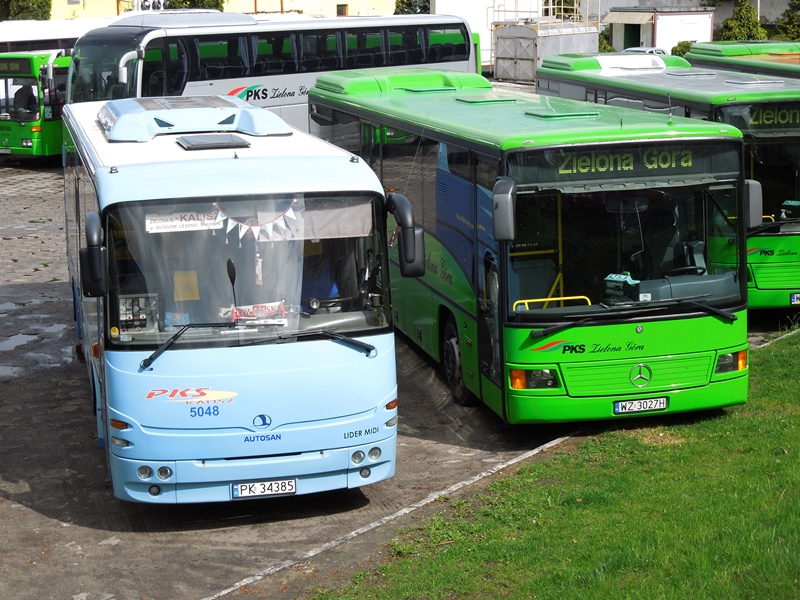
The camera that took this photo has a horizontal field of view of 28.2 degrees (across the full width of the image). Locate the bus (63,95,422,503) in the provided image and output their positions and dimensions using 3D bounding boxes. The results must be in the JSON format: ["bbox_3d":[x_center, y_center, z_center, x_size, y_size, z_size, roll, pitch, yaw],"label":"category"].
[{"bbox_3d":[-2.331,-0.522,17.893,2.780,3.280,9.700,-4,11,-13],"label":"bus"}]

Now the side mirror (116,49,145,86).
[{"bbox_3d":[-5.736,-4.987,34.204,0.350,0.800,0.600,7,14,39],"label":"side mirror"}]

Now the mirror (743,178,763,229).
[{"bbox_3d":[3.493,-0.945,15.780,0.210,0.510,0.170,-4,11,-12],"label":"mirror"}]

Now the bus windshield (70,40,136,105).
[{"bbox_3d":[-6.401,-4.942,35.421,2.350,1.650,0.600,7,14,39],"label":"bus windshield"}]

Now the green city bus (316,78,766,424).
[{"bbox_3d":[0.963,-1.197,21.225,2.720,3.280,11.900,-4,11,-12],"label":"green city bus"}]

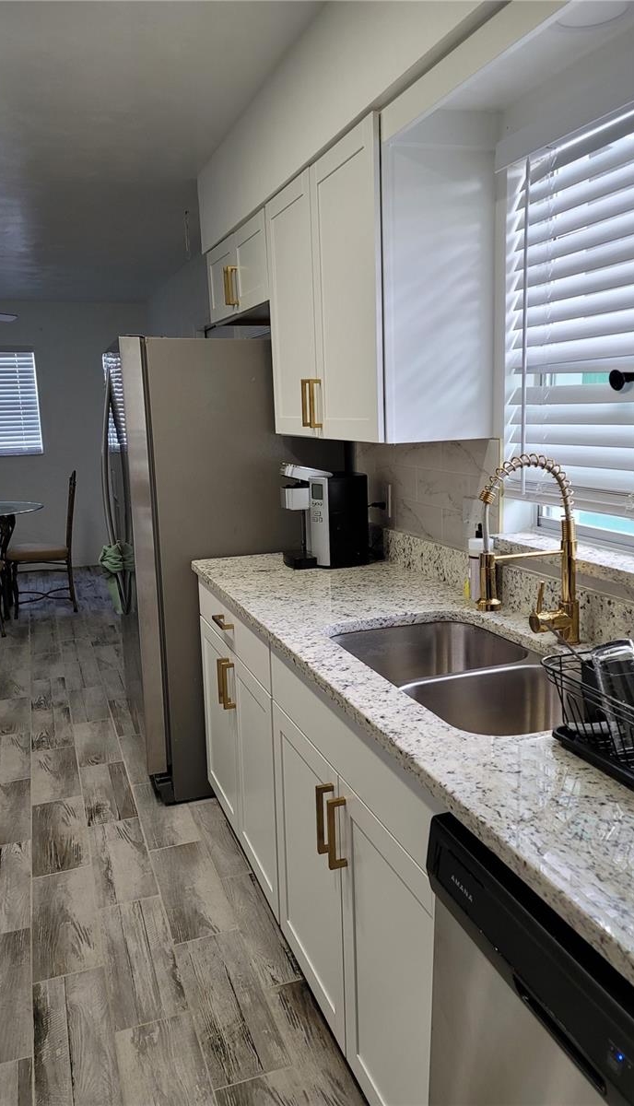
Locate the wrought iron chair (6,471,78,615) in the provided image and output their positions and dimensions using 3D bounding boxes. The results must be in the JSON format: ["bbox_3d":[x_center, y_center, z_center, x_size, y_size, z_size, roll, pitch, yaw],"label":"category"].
[{"bbox_3d":[-2.033,-0.084,5.967,0.515,1.020,0.495,-5,11,-19],"label":"wrought iron chair"}]

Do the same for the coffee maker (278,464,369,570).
[{"bbox_3d":[0.021,-0.136,2.711,0.305,0.342,0.240,-5,11,-19],"label":"coffee maker"}]

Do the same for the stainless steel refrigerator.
[{"bbox_3d":[-0.429,0.015,3.317,0.820,1.700,0.850,-5,11,-19],"label":"stainless steel refrigerator"}]

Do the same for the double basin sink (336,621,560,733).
[{"bbox_3d":[0.316,0.348,1.673,0.425,0.225,0.765,-5,11,-19],"label":"double basin sink"}]

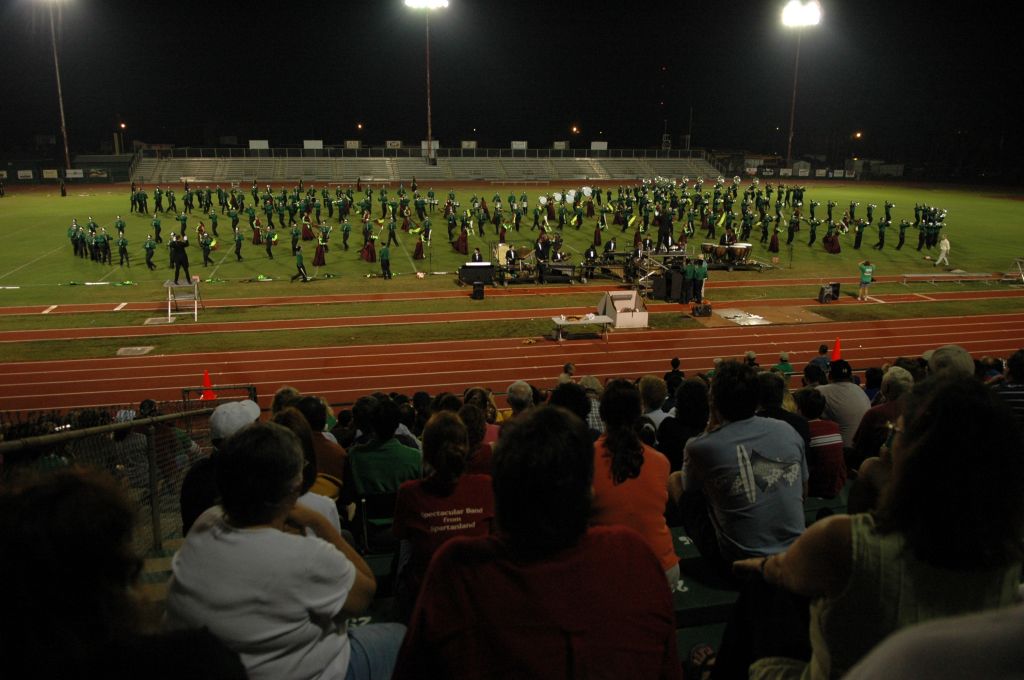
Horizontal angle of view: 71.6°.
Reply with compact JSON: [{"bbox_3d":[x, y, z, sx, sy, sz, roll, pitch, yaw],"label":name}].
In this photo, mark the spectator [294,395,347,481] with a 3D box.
[{"bbox_3d":[-1.353,0.902,5.044,0.500,1.200,0.720,-3,17,-11],"label":"spectator"}]

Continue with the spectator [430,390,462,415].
[{"bbox_3d":[-0.582,0.966,6.364,0.480,1.220,0.760,-3,17,-11],"label":"spectator"}]

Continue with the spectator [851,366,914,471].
[{"bbox_3d":[2.066,0.683,4.246,0.520,1.220,0.750,-3,17,-12],"label":"spectator"}]

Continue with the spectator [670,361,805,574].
[{"bbox_3d":[1.018,0.661,3.571,0.560,1.240,0.850,-4,17,-16],"label":"spectator"}]

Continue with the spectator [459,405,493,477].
[{"bbox_3d":[-0.327,0.950,5.064,0.460,1.220,0.760,-3,17,-11],"label":"spectator"}]

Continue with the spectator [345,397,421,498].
[{"bbox_3d":[-0.759,0.843,4.217,0.500,1.240,0.780,-3,17,-11],"label":"spectator"}]

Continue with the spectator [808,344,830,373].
[{"bbox_3d":[6.040,0.857,14.053,0.500,1.620,0.360,-3,17,-11],"label":"spectator"}]

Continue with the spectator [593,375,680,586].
[{"bbox_3d":[0.453,0.722,3.356,0.480,1.220,0.750,-2,17,-9],"label":"spectator"}]

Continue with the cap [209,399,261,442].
[{"bbox_3d":[-1.299,0.376,3.360,0.180,0.150,0.260,3,17,8],"label":"cap"}]

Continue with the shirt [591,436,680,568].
[{"bbox_3d":[0.512,0.718,3.120,0.480,0.640,0.320,-2,17,-9],"label":"shirt"}]

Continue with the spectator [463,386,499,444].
[{"bbox_3d":[-0.329,0.891,5.864,0.470,1.220,0.760,-3,17,-11],"label":"spectator"}]

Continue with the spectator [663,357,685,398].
[{"bbox_3d":[3.030,1.069,13.550,0.450,1.600,0.340,-3,17,-11],"label":"spectator"}]

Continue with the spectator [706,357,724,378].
[{"bbox_3d":[3.869,1.048,13.617,0.460,1.500,0.350,-6,18,-21],"label":"spectator"}]

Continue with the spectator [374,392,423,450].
[{"bbox_3d":[-0.873,0.898,5.344,0.480,1.200,0.720,-3,17,-11],"label":"spectator"}]

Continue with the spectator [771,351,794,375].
[{"bbox_3d":[5.422,1.039,14.441,0.480,1.650,0.380,-3,17,-11],"label":"spectator"}]

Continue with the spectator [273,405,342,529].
[{"bbox_3d":[-0.953,0.807,3.346,0.460,1.200,0.720,-2,17,-8],"label":"spectator"}]

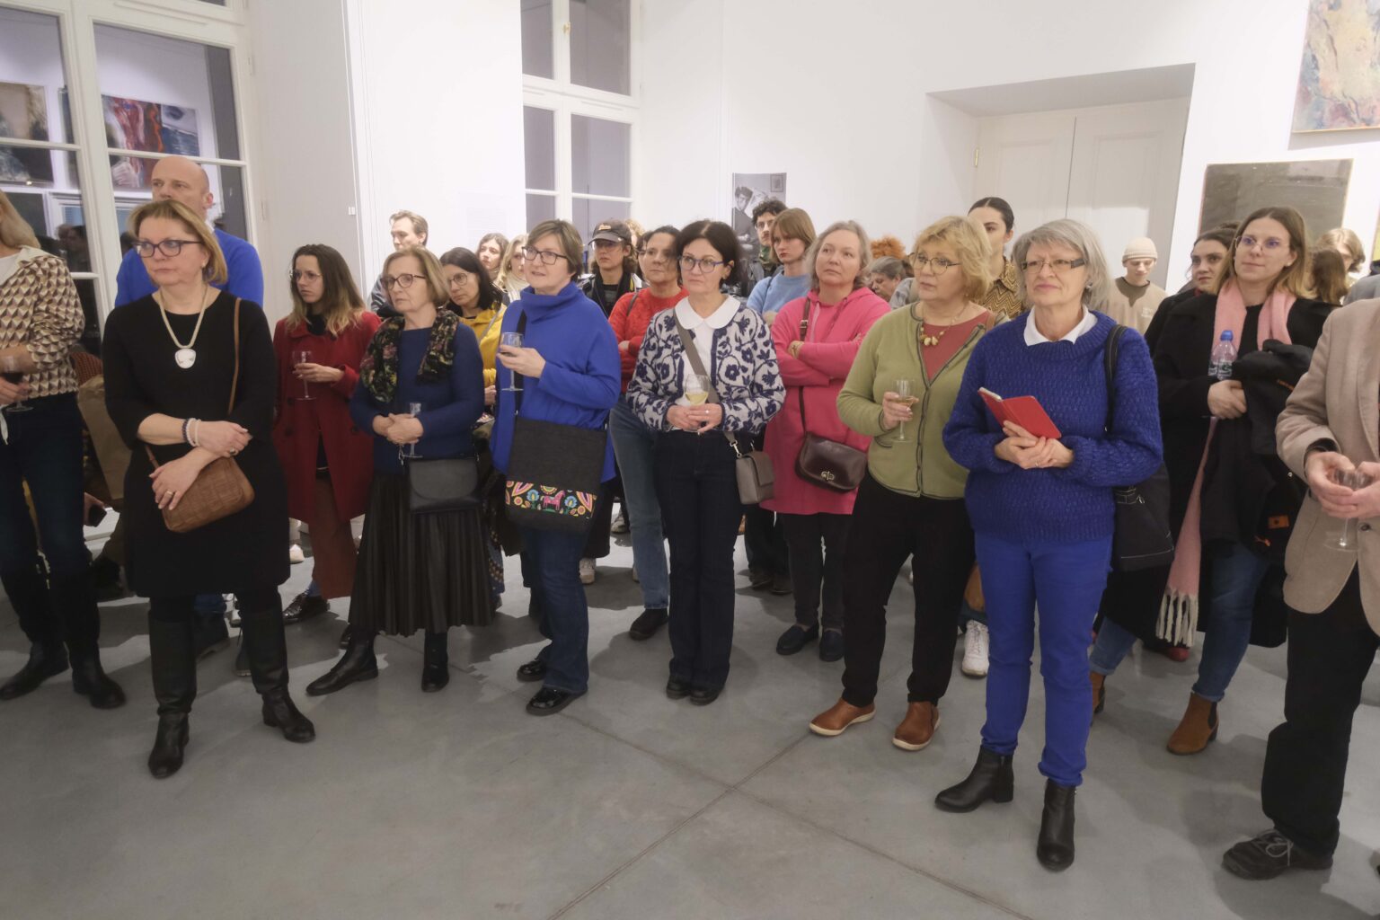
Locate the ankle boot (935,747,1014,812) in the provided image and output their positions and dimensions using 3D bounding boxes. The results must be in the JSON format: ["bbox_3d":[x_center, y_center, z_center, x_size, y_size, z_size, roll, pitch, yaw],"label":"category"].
[{"bbox_3d":[0.843,0.923,2.697,0.250,0.170,0.095,-3,13,-16],"label":"ankle boot"}]

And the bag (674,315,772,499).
[{"bbox_3d":[0.117,-0.183,3.123,0.340,0.645,0.280,4,13,14],"label":"bag"}]

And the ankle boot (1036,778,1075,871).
[{"bbox_3d":[1.009,0.979,2.525,0.100,0.165,0.260,5,14,19],"label":"ankle boot"}]

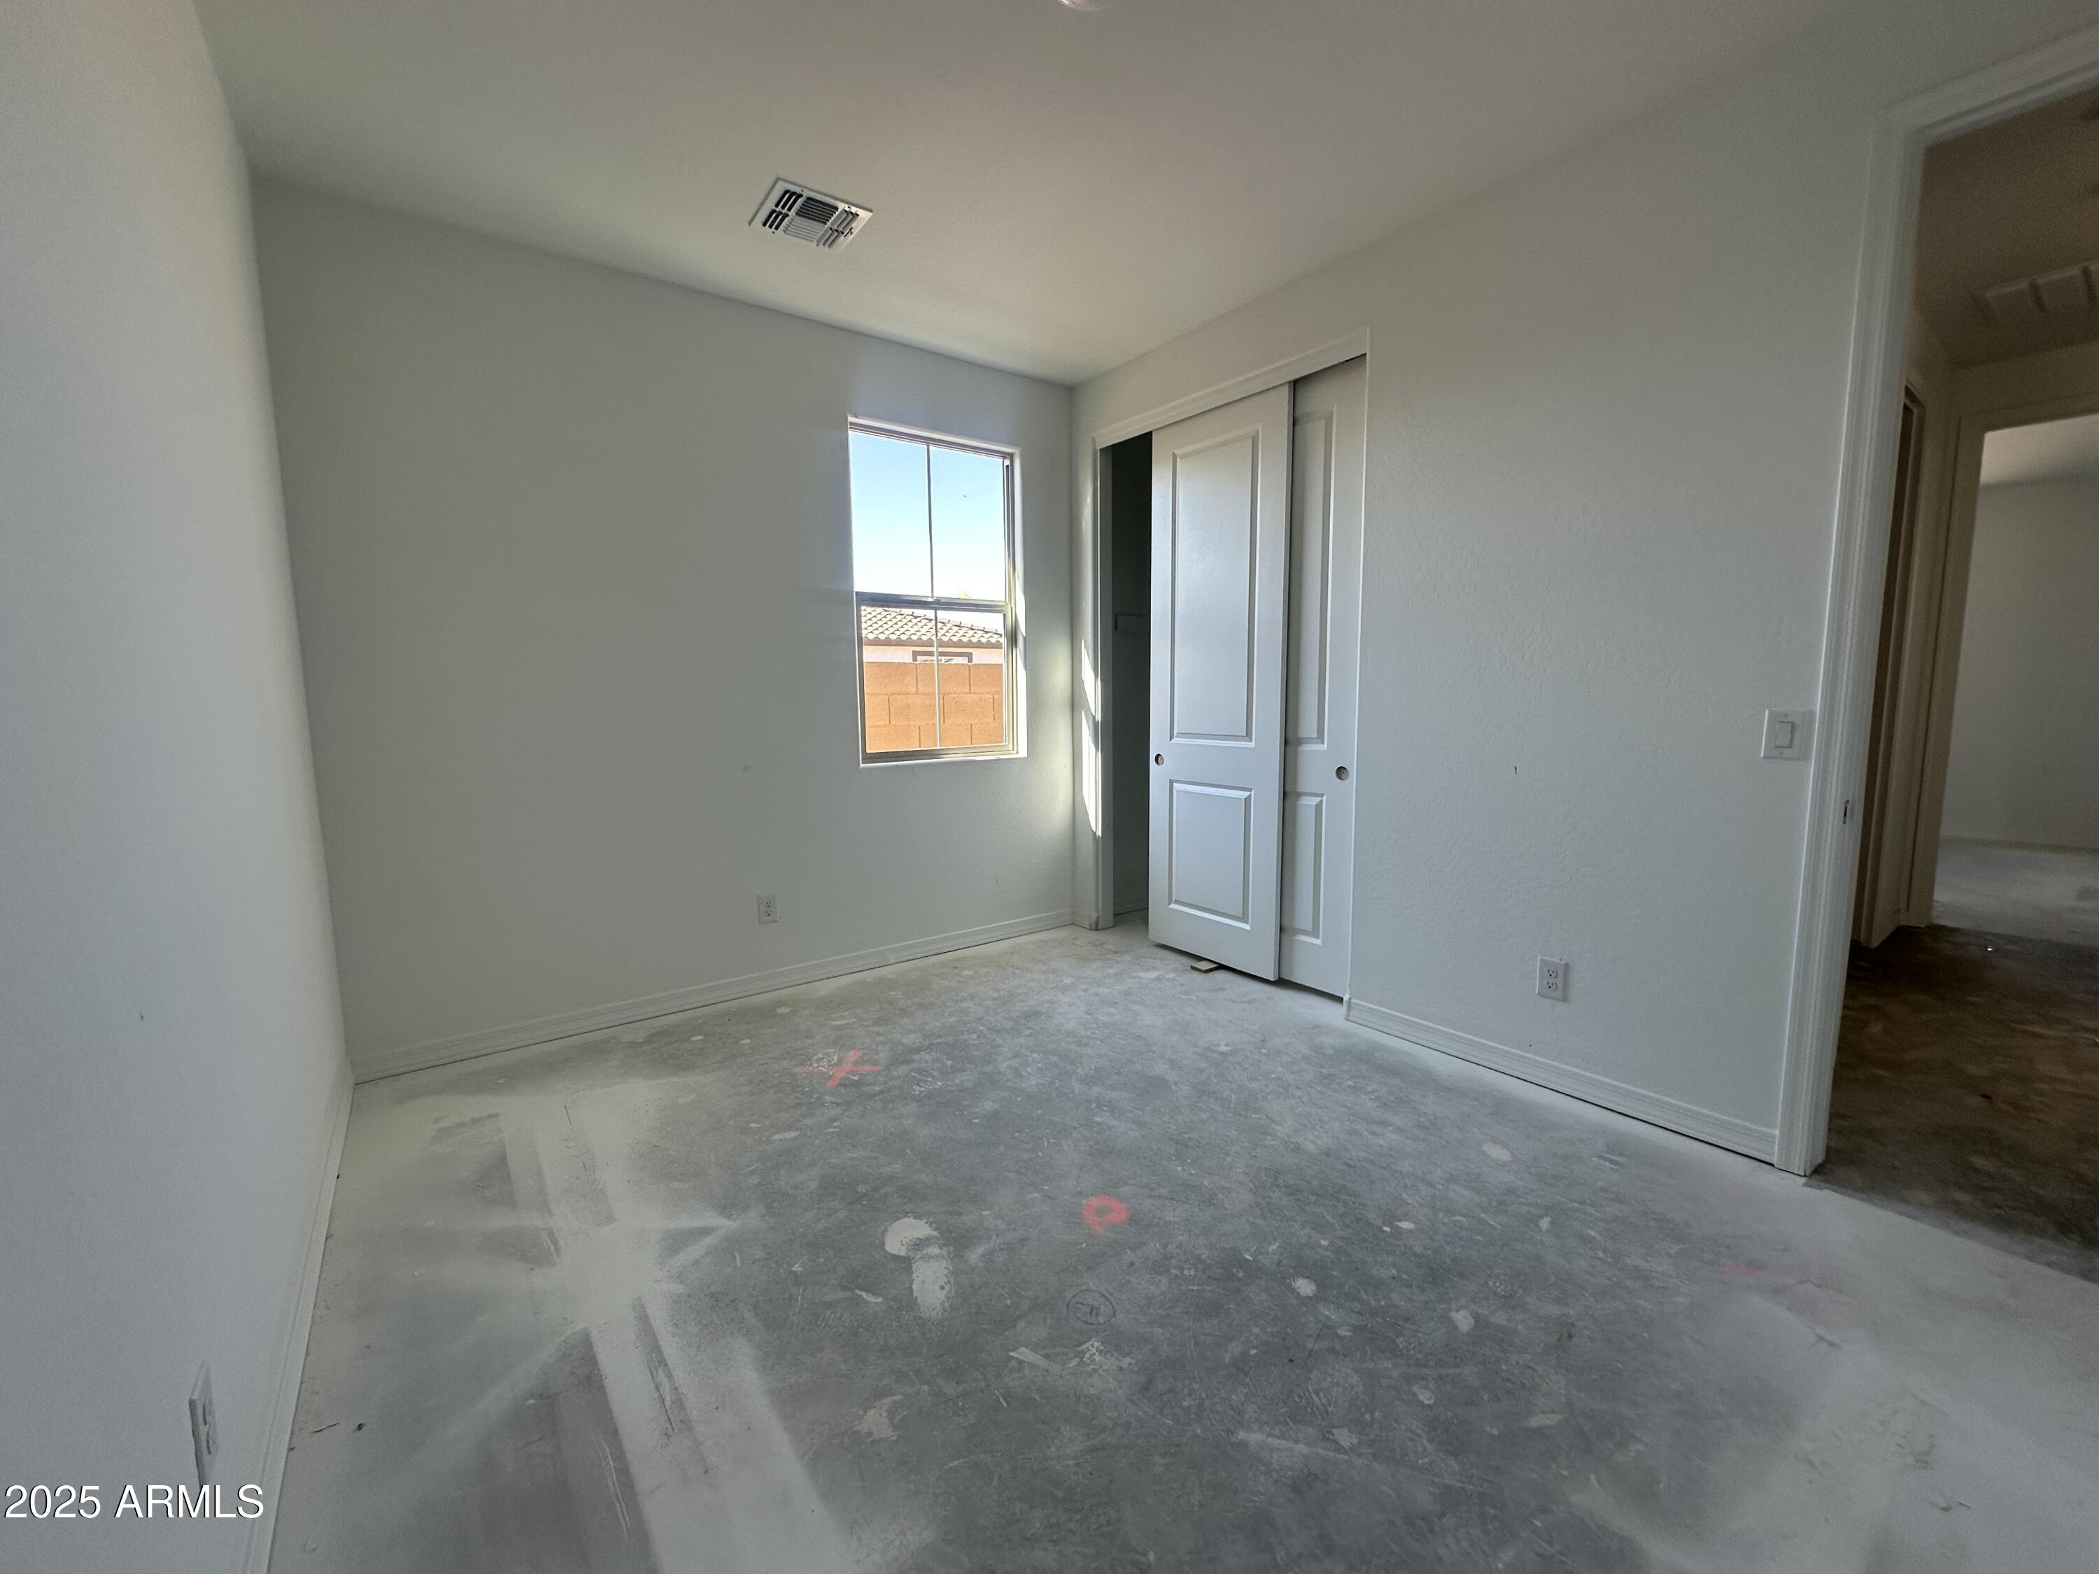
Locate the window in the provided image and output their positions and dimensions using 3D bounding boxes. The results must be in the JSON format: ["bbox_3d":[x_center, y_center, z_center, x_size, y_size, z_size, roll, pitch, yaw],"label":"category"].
[{"bbox_3d":[-0.523,-0.864,4.008,0.890,1.480,0.090,-5,8,-36],"label":"window"}]

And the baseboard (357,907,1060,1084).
[{"bbox_3d":[-1.079,0.813,3.687,3.024,0.086,0.016,-5,8,-36],"label":"baseboard"}]

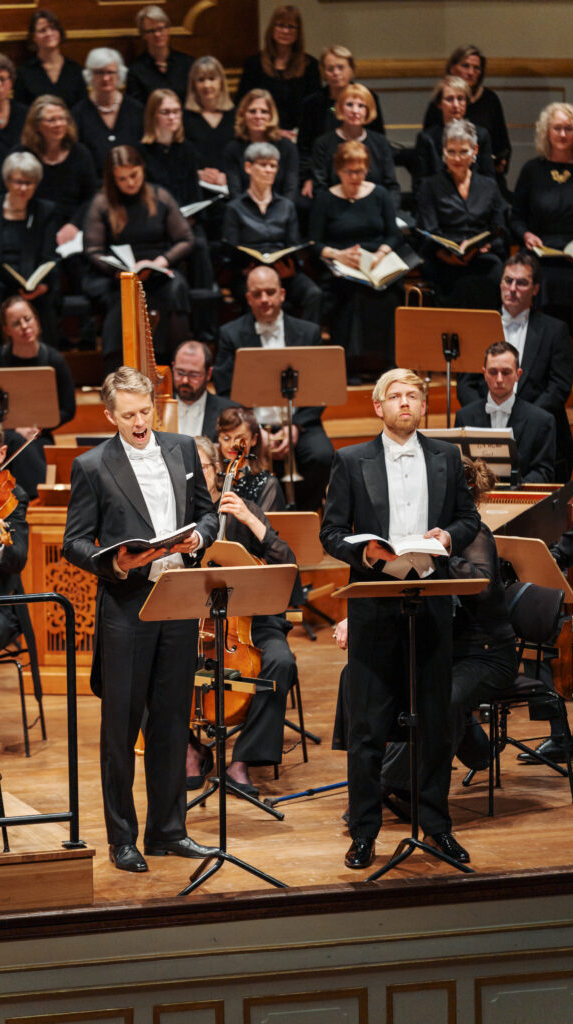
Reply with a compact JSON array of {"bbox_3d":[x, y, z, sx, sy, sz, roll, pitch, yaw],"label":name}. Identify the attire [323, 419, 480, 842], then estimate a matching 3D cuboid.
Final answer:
[{"bbox_3d":[0.428,0.443,20.793,0.570,1.490,0.420,-2,9,-10],"label":"attire"}]

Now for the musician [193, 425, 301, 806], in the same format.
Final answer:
[{"bbox_3d":[-0.201,0.365,22.400,0.580,1.270,0.850,2,10,18],"label":"musician"}]

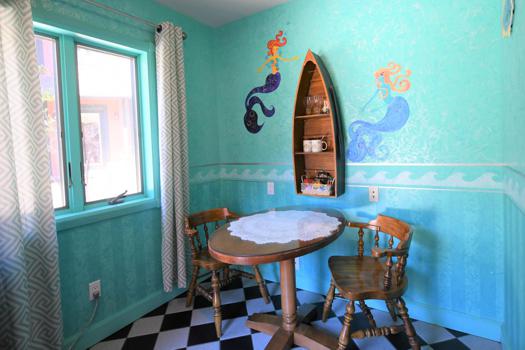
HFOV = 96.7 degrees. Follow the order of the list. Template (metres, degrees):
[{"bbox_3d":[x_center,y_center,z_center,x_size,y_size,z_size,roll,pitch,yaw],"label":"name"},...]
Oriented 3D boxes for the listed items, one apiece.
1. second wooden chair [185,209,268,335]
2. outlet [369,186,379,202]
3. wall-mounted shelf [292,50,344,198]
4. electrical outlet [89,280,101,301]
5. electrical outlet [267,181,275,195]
[{"bbox_3d":[-0.316,0.720,1.934,0.530,0.760,0.540,1,5,42],"label":"second wooden chair"},{"bbox_3d":[0.845,0.146,1.765,0.071,0.115,0.010,0,5,30],"label":"outlet"},{"bbox_3d":[0.434,-0.403,1.860,0.360,1.130,0.185,0,5,30],"label":"wall-mounted shelf"},{"bbox_3d":[-1.156,0.797,1.610,0.012,0.115,0.071,1,5,36],"label":"electrical outlet"},{"bbox_3d":[0.079,0.128,2.180,0.071,0.115,0.010,0,5,30],"label":"electrical outlet"}]

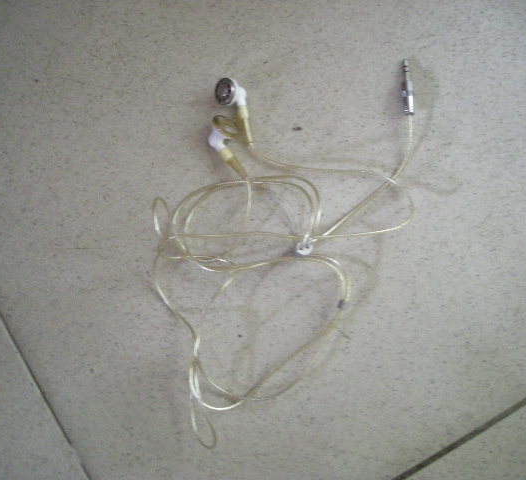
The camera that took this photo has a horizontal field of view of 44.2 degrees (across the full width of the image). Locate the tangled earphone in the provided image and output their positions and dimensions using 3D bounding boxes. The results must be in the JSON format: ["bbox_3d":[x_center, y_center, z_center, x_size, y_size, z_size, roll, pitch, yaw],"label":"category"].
[{"bbox_3d":[0.014,0.003,0.398,0.165,0.028,0.242,0,82,0],"label":"tangled earphone"}]

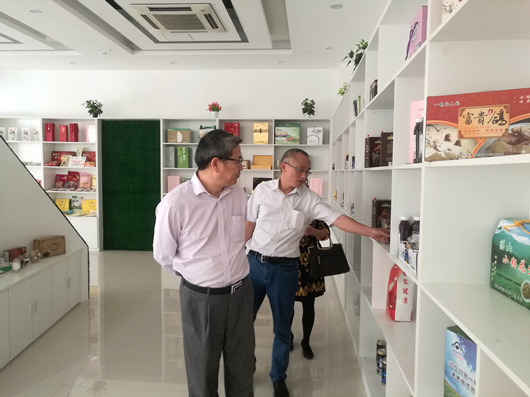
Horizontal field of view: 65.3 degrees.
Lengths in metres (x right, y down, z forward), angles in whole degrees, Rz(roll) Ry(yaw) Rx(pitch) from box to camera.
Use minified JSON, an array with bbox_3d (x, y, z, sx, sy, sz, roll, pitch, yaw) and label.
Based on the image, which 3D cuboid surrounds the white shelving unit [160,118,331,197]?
[{"bbox_3d":[-0.358,-0.202,7.625,3.074,2.450,0.360,1,3,5],"label":"white shelving unit"}]

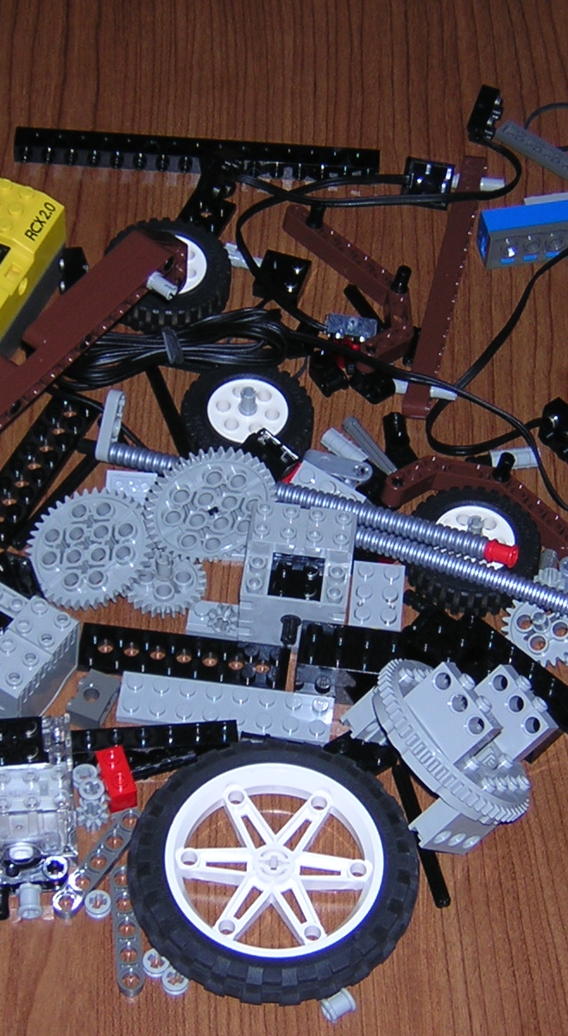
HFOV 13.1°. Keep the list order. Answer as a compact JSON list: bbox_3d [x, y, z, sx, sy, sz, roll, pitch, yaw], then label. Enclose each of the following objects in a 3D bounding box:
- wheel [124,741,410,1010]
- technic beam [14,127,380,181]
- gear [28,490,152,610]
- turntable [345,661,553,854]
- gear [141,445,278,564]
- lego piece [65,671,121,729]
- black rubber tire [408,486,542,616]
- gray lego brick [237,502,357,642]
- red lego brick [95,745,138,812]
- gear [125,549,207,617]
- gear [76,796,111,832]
[{"bbox_3d":[-0.003,0.099,0.707,0.082,0.015,0.082,2,54,-3],"label":"wheel"},{"bbox_3d":[-0.030,-0.127,0.873,0.128,0.008,0.011,3,55,-2],"label":"technic beam"},{"bbox_3d":[-0.059,0.010,0.764,0.042,0.008,0.042,-5,60,14],"label":"gear"},{"bbox_3d":[0.049,0.064,0.718,0.043,0.059,0.059,-45,67,19],"label":"turntable"},{"bbox_3d":[-0.022,-0.004,0.757,0.042,0.042,0.008,-11,39,-12],"label":"gear"},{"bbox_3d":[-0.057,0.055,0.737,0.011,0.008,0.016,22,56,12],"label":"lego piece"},{"bbox_3d":[0.059,0.010,0.772,0.043,0.017,0.043,2,54,-3],"label":"black rubber tire"},{"bbox_3d":[0.004,0.018,0.751,0.032,0.033,0.032,7,51,1],"label":"gray lego brick"},{"bbox_3d":[-0.049,0.076,0.727,0.008,0.011,0.016,-14,57,-14],"label":"red lego brick"},{"bbox_3d":[-0.037,0.020,0.767,0.026,0.008,0.026,2,55,-3],"label":"gear"},{"bbox_3d":[-0.055,0.085,0.715,0.010,0.007,0.010,2,54,-3],"label":"gear"}]

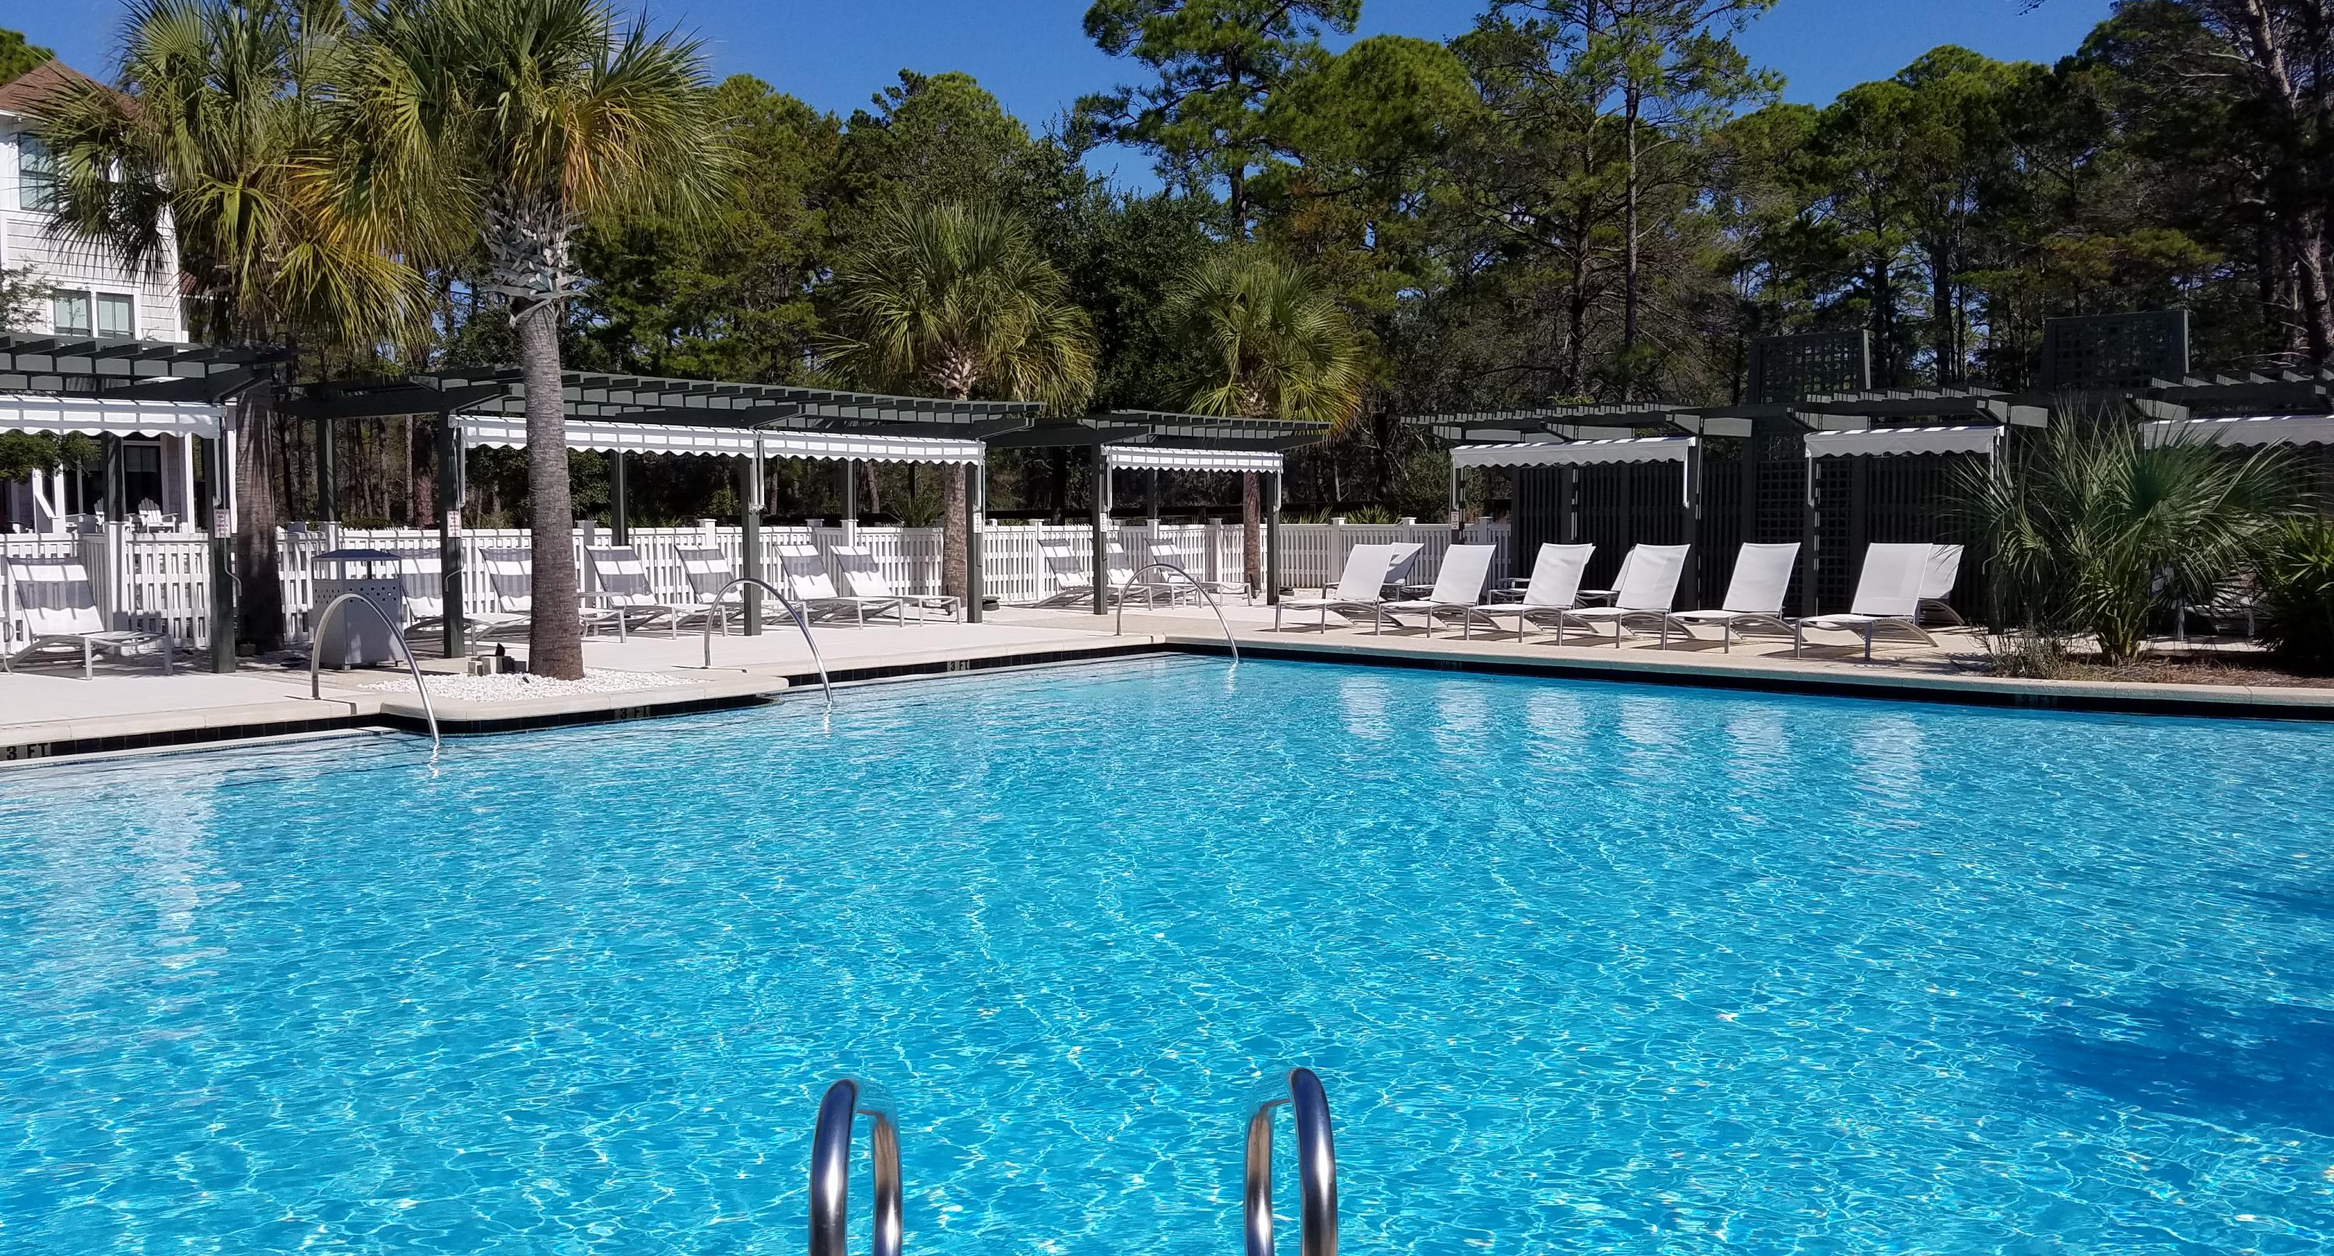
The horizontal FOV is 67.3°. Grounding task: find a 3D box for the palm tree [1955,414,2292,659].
[{"bbox_3d":[9.450,-0.899,17.277,2.830,2.500,2.830,2,4,29],"label":"palm tree"}]

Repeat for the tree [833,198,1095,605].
[{"bbox_3d":[-3.264,-3.601,28.231,4.187,6.541,4.187,0,4,-7],"label":"tree"}]

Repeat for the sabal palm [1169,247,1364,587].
[{"bbox_3d":[1.929,-4.028,34.116,3.816,6.665,3.816,0,4,3],"label":"sabal palm"}]

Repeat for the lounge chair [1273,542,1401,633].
[{"bbox_3d":[2.250,-0.529,22.711,0.690,1.090,2.000,3,4,37],"label":"lounge chair"}]

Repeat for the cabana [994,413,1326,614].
[{"bbox_3d":[-0.619,-1.830,28.267,4.600,3.000,5.099,3,5,39],"label":"cabana"}]

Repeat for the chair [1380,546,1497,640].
[{"bbox_3d":[3.450,-0.483,21.962,0.690,1.090,2.000,3,4,37],"label":"chair"}]

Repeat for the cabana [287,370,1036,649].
[{"bbox_3d":[-6.001,-1.431,21.820,4.600,3.000,8.646,3,5,39],"label":"cabana"}]

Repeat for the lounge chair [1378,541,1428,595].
[{"bbox_3d":[3.420,-0.840,28.302,0.690,1.020,2.000,3,4,37],"label":"lounge chair"}]

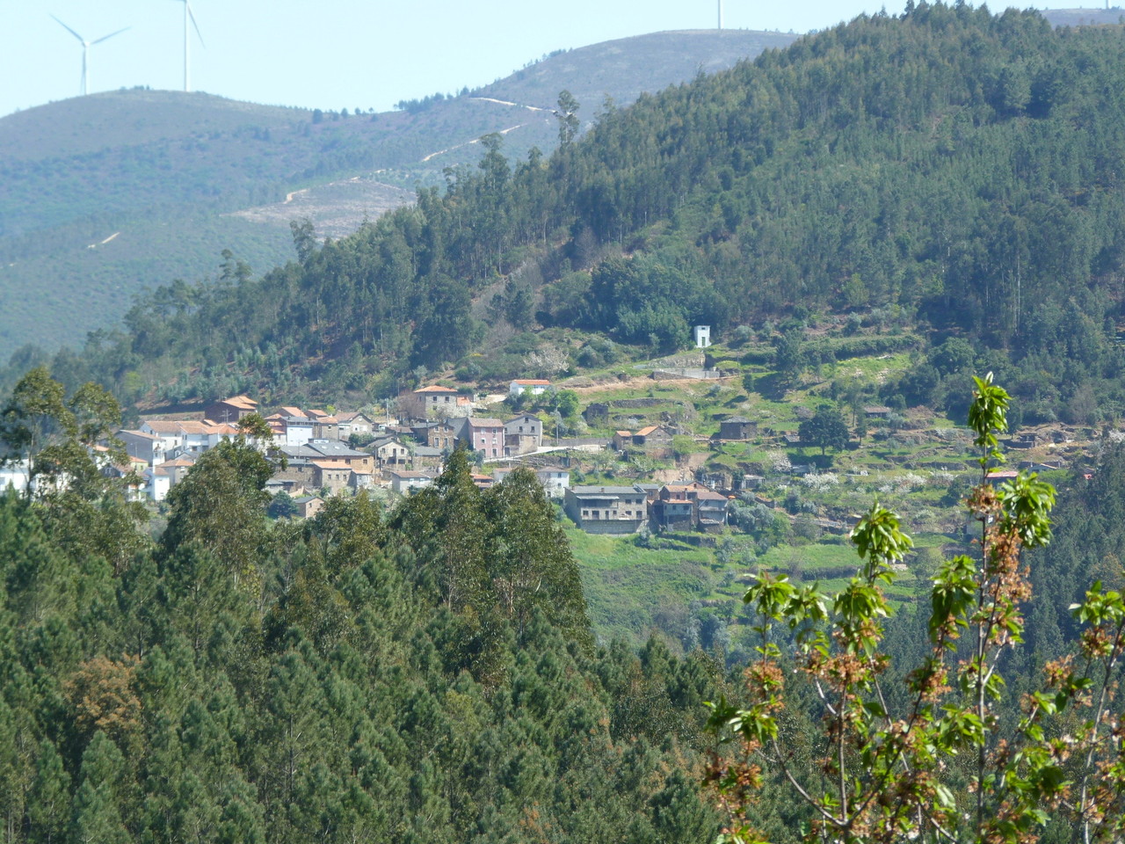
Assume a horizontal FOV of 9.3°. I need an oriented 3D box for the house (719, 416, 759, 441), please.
[{"bbox_3d":[43.691,1.635,1725.000,5.500,5.700,7.200,-1,2,-40],"label":"house"}]

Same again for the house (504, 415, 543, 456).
[{"bbox_3d":[-9.459,3.360,1715.000,8.900,9.800,9.500,0,2,7],"label":"house"}]

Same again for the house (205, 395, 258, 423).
[{"bbox_3d":[-83.414,-3.226,1745.000,9.800,7.300,8.200,1,2,35],"label":"house"}]

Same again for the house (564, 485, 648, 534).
[{"bbox_3d":[10.486,21.070,1670.000,17.800,11.200,10.000,-1,2,-21],"label":"house"}]

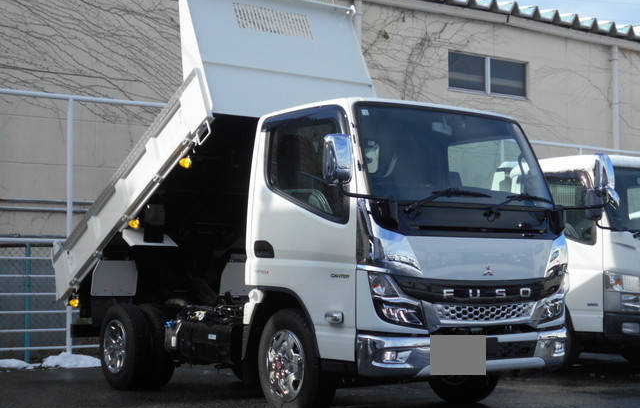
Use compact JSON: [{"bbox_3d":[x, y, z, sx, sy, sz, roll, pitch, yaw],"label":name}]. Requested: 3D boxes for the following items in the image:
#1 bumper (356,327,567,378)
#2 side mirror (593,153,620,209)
[{"bbox_3d":[0.966,0.889,6.422,1.690,0.253,0.253,3,-5,-34],"label":"bumper"},{"bbox_3d":[1.892,-0.149,7.126,0.190,0.360,0.130,3,-5,-35],"label":"side mirror"}]

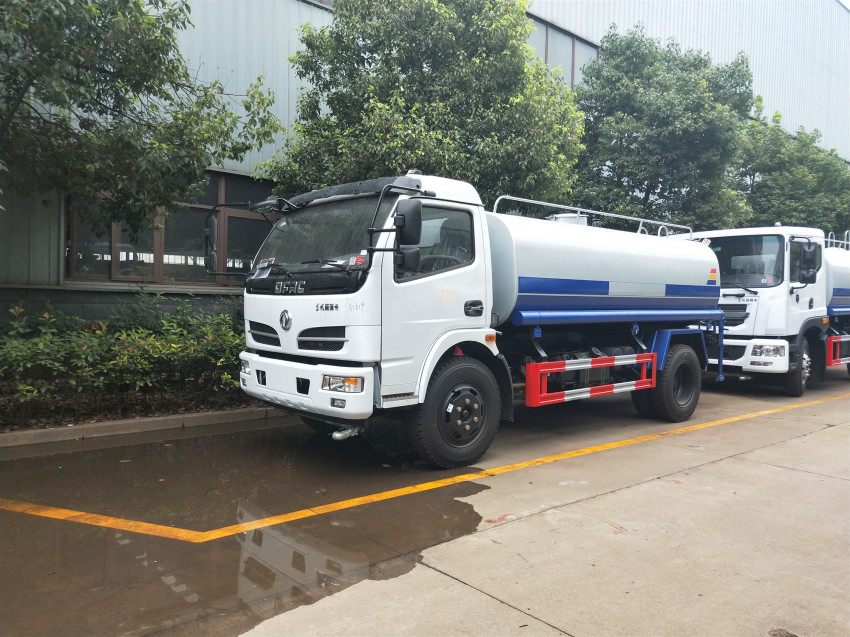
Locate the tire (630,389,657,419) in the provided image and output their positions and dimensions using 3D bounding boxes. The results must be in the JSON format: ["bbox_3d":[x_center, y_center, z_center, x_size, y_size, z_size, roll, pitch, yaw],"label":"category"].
[{"bbox_3d":[2.971,0.800,7.935,0.985,0.985,0.250,-1,3,-40],"label":"tire"}]

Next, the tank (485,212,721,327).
[{"bbox_3d":[1.799,-0.486,7.934,4.400,1.400,2.080,-1,3,-40],"label":"tank"}]

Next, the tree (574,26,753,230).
[{"bbox_3d":[6.106,-3.121,16.135,4.500,8.200,4.500,-1,3,-40],"label":"tree"}]

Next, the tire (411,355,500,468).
[{"bbox_3d":[0.296,0.842,5.537,0.985,0.985,0.250,-1,3,-40],"label":"tire"}]

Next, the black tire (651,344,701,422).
[{"bbox_3d":[3.150,0.812,7.723,0.985,0.985,0.250,-1,3,-40],"label":"black tire"}]

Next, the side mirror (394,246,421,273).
[{"bbox_3d":[-0.131,-0.444,4.616,0.190,0.210,0.110,3,3,40],"label":"side mirror"}]

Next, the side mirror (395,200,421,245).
[{"bbox_3d":[-0.121,-0.727,4.616,0.210,0.360,0.120,3,3,40],"label":"side mirror"}]

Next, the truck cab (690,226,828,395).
[{"bbox_3d":[5.367,-0.170,10.789,2.100,2.600,2.350,-1,3,-40],"label":"truck cab"}]

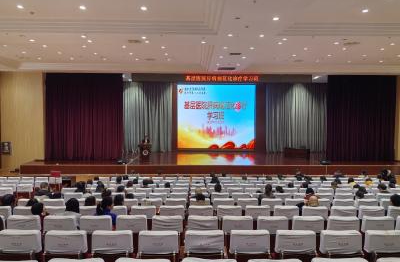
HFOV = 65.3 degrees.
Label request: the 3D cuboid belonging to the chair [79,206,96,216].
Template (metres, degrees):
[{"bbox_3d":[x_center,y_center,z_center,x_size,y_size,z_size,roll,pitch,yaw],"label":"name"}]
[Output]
[{"bbox_3d":[-2.126,1.879,6.089,0.490,0.950,0.600,0,1,-1],"label":"chair"}]

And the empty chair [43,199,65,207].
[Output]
[{"bbox_3d":[-3.215,1.975,7.147,0.490,0.950,0.600,0,1,-1],"label":"empty chair"}]

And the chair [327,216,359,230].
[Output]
[{"bbox_3d":[2.239,1.786,5.170,0.530,0.950,0.620,0,3,-1],"label":"chair"}]

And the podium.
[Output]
[{"bbox_3d":[-3.832,1.466,22.100,0.800,1.120,0.550,0,3,-1],"label":"podium"}]

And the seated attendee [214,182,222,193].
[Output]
[{"bbox_3d":[0.480,1.979,8.472,0.480,1.178,0.750,0,3,-1],"label":"seated attendee"}]

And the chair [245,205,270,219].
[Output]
[{"bbox_3d":[1.080,1.876,6.124,0.540,0.970,0.630,0,3,-1],"label":"chair"}]

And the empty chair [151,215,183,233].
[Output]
[{"bbox_3d":[-0.510,1.786,5.170,0.530,0.950,0.620,0,3,-1],"label":"empty chair"}]

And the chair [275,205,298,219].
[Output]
[{"bbox_3d":[1.656,1.892,6.272,0.530,0.950,0.620,0,3,-1],"label":"chair"}]

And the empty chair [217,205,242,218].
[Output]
[{"bbox_3d":[0.552,1.896,6.159,0.490,0.950,0.600,0,1,-1],"label":"empty chair"}]

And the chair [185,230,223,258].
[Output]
[{"bbox_3d":[0.053,1.656,4.074,0.530,0.950,0.620,0,3,-1],"label":"chair"}]

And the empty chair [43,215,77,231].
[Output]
[{"bbox_3d":[-2.174,1.786,5.170,0.530,0.950,0.620,0,3,-1],"label":"empty chair"}]

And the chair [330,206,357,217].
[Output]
[{"bbox_3d":[2.749,1.892,6.272,0.530,0.950,0.620,0,3,-1],"label":"chair"}]

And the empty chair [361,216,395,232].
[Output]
[{"bbox_3d":[2.776,1.805,5.131,0.490,0.950,0.600,0,1,-1],"label":"empty chair"}]

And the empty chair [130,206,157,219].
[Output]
[{"bbox_3d":[-1.059,1.886,6.117,0.490,0.950,0.600,0,1,-1],"label":"empty chair"}]

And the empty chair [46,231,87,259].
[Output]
[{"bbox_3d":[-1.595,1.643,3.938,0.490,0.950,0.600,0,1,-1],"label":"empty chair"}]

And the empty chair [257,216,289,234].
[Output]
[{"bbox_3d":[1.113,1.793,5.088,0.490,0.950,0.600,0,1,-1],"label":"empty chair"}]

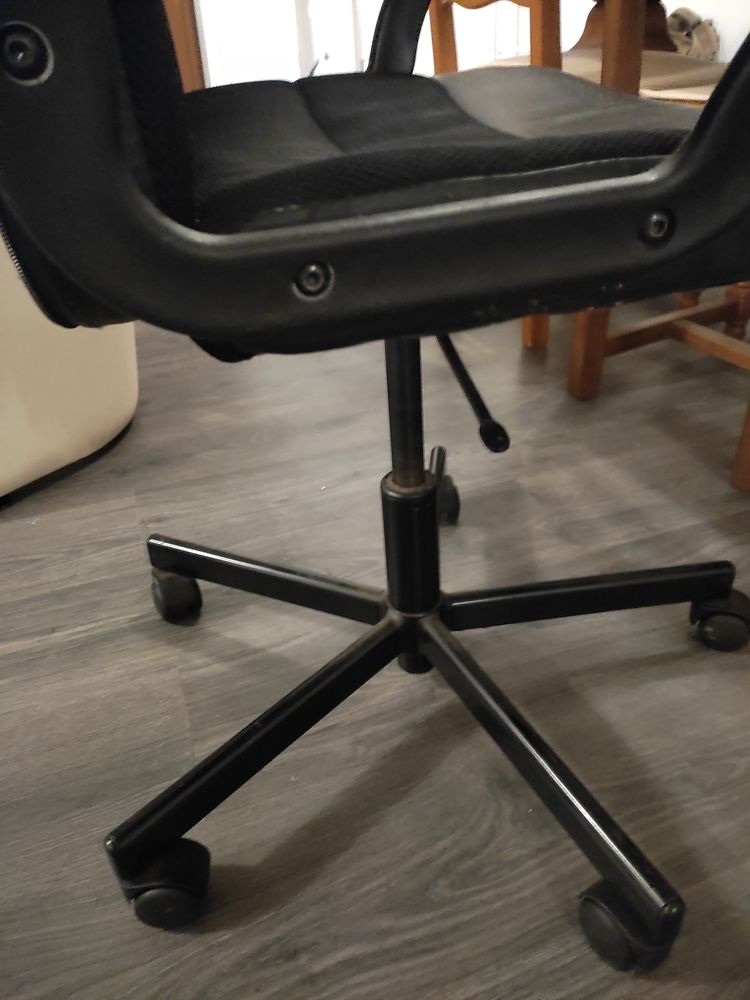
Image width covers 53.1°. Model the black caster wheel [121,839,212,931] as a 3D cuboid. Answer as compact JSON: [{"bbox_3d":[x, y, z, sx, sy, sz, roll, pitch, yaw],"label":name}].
[{"bbox_3d":[-0.156,0.291,0.568,0.062,0.060,0.047,-4,32,-1],"label":"black caster wheel"}]

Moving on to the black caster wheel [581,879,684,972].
[{"bbox_3d":[0.174,0.294,0.525,0.047,0.060,0.062,-21,36,-25],"label":"black caster wheel"}]

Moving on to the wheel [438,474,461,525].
[{"bbox_3d":[0.088,0.008,0.991,0.047,0.060,0.062,-9,32,-8],"label":"wheel"}]

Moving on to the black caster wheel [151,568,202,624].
[{"bbox_3d":[-0.229,0.112,0.858,0.047,0.060,0.062,-12,33,-13],"label":"black caster wheel"}]

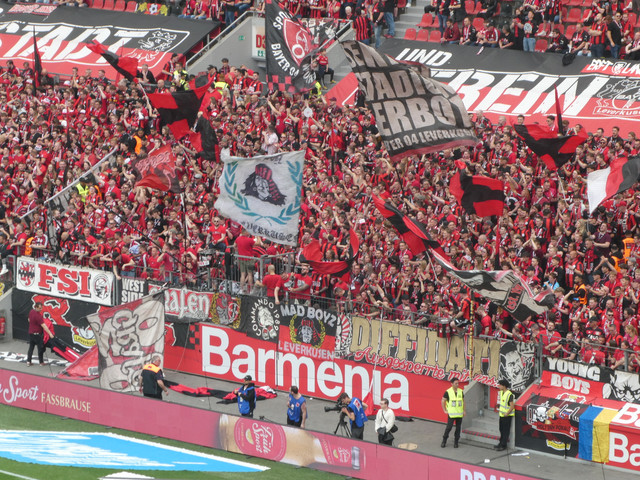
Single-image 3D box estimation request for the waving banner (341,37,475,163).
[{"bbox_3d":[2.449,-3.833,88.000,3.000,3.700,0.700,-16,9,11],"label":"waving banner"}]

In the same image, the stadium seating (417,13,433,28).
[{"bbox_3d":[3.276,-6.882,99.700,0.450,0.420,0.400,8,13,41],"label":"stadium seating"}]

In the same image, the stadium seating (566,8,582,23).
[{"bbox_3d":[8.083,-7.130,101.000,0.440,0.430,0.400,8,13,41],"label":"stadium seating"}]

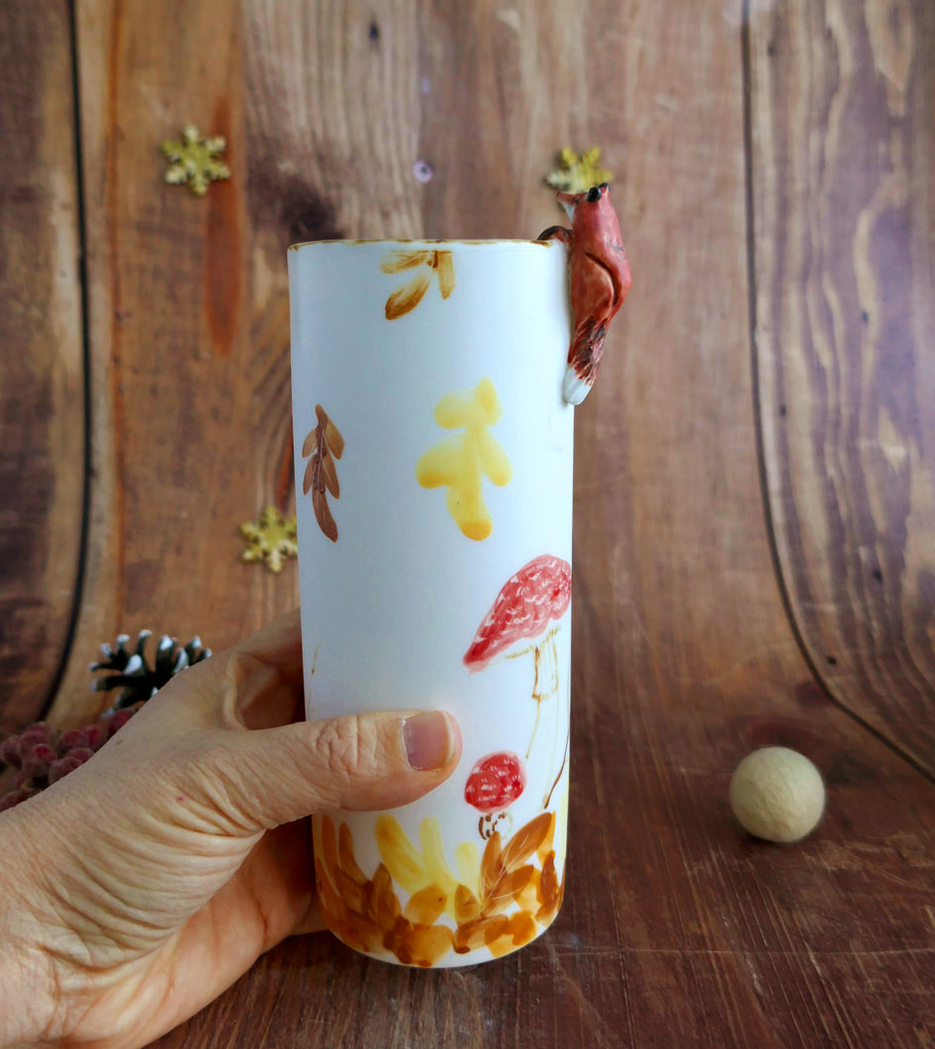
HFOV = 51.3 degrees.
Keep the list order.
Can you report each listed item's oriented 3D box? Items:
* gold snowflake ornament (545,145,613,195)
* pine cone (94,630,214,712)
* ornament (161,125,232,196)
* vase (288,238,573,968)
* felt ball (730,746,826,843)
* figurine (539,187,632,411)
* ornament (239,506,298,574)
[{"bbox_3d":[0.051,-0.160,0.448,0.030,0.030,0.004,0,1,-5],"label":"gold snowflake ornament"},{"bbox_3d":[-0.112,0.057,0.349,0.044,0.038,0.042,0,13,0],"label":"pine cone"},{"bbox_3d":[-0.116,-0.157,0.418,0.030,0.030,0.004,0,1,-6],"label":"ornament"},{"bbox_3d":[-0.008,0.018,0.246,0.068,0.170,0.068,0,13,0],"label":"vase"},{"bbox_3d":[0.092,0.081,0.290,0.027,0.027,0.027,0,13,0],"label":"felt ball"},{"bbox_3d":[0.027,-0.053,0.223,0.021,0.050,0.017,2,13,11],"label":"figurine"},{"bbox_3d":[-0.077,0.006,0.392,0.030,0.030,0.004,1,-21,-3],"label":"ornament"}]

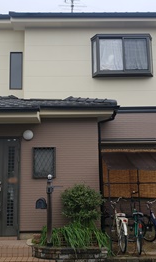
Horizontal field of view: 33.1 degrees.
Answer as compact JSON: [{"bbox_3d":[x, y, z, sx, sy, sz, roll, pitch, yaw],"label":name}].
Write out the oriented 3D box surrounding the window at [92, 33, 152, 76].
[{"bbox_3d":[1.285,-2.106,7.388,1.744,1.130,0.310,-1,-7,-1],"label":"window"}]

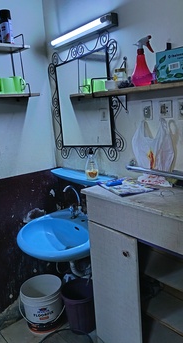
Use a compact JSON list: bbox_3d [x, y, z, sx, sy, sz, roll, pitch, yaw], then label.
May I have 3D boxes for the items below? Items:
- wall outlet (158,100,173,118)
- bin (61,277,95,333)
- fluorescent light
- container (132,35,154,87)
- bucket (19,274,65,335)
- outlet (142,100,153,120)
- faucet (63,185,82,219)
[{"bbox_3d":[0.373,-0.310,1.587,0.018,0.088,0.083,-12,14,-38],"label":"wall outlet"},{"bbox_3d":[-0.057,0.946,2.216,0.280,0.284,0.280,-4,11,-3],"label":"bin"},{"bbox_3d":[-0.071,-0.822,1.872,0.075,0.068,0.585,-12,14,-38],"label":"fluorescent light"},{"bbox_3d":[0.242,-0.500,1.465,0.100,0.222,0.108,-3,11,1],"label":"container"},{"bbox_3d":[-0.357,0.984,2.333,0.310,0.305,0.310,-6,11,-11],"label":"bucket"},{"bbox_3d":[0.298,-0.323,1.677,0.018,0.100,0.074,-12,14,-38],"label":"outlet"},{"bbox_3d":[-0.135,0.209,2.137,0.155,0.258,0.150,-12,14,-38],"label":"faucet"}]

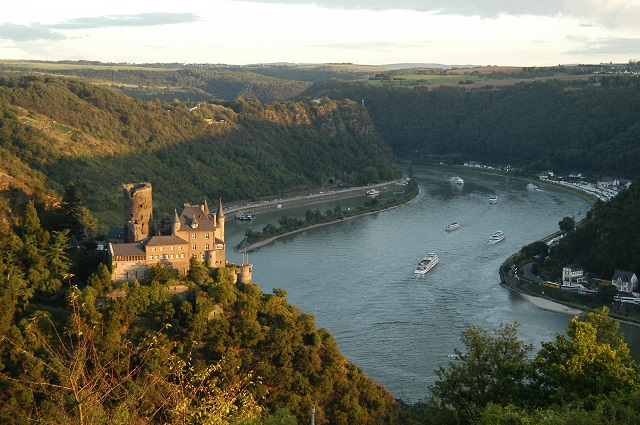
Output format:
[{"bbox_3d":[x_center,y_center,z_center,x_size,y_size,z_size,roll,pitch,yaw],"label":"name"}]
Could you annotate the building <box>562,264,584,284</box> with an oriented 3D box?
[{"bbox_3d":[193.000,47.460,771.190,15.000,14.500,9.500,-7,10,-42],"label":"building"}]

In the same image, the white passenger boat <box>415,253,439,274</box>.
[{"bbox_3d":[93.000,43.500,877.610,9.500,10.000,58.000,3,8,19],"label":"white passenger boat"}]

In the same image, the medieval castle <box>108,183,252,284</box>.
[{"bbox_3d":[-55.000,7.980,398.610,51.000,34.000,32.000,-2,8,-17],"label":"medieval castle"}]

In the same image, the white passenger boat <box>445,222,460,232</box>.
[{"bbox_3d":[143.000,15.040,1098.790,7.500,7.500,34.000,5,9,32],"label":"white passenger boat"}]

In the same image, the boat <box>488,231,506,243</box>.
[{"bbox_3d":[181.000,23.900,1025.320,8.500,9.500,40.000,4,9,30],"label":"boat"}]

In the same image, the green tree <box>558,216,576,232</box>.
[{"bbox_3d":[257.500,12.210,1056.030,16.000,15.500,16.000,0,8,0],"label":"green tree"}]

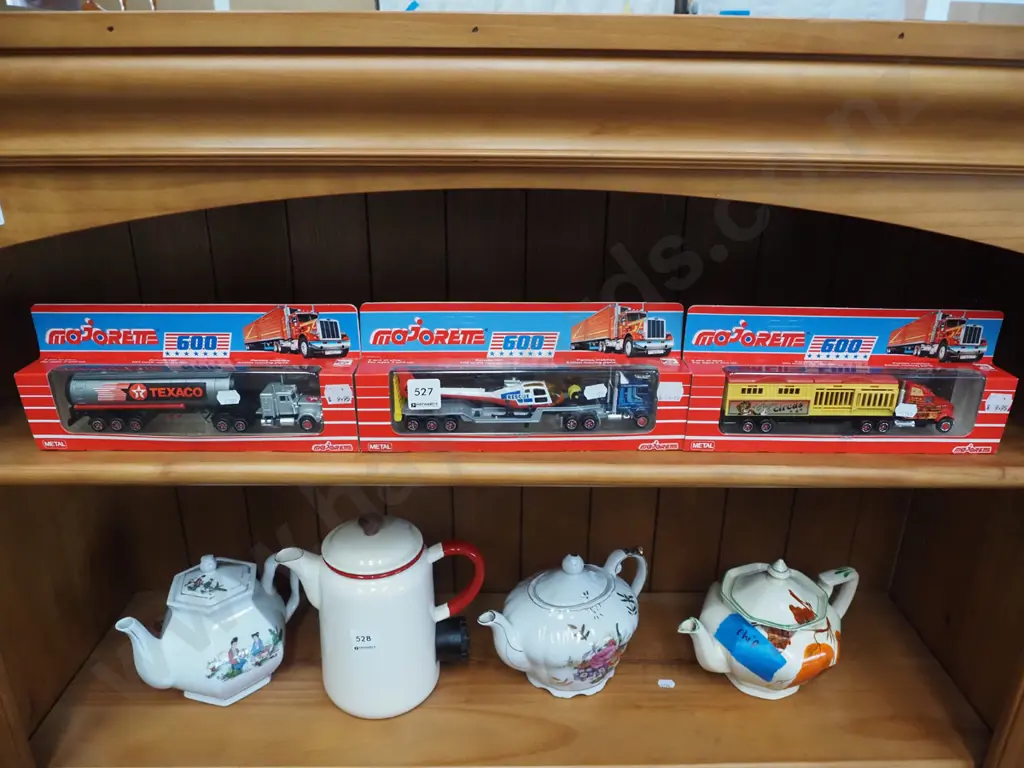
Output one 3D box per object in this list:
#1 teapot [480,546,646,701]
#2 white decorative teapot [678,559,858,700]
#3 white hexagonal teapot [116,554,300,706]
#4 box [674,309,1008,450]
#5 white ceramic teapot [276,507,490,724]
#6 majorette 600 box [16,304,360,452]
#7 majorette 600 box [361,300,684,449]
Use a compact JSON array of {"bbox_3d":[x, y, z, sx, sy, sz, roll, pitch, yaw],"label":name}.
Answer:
[{"bbox_3d":[0.060,0.244,0.762,0.201,0.146,0.143,-10,24,-24],"label":"teapot"},{"bbox_3d":[0.276,0.247,0.757,0.226,0.147,0.142,-8,24,-20],"label":"white decorative teapot"},{"bbox_3d":[-0.292,0.233,0.709,0.173,0.141,0.115,-18,28,-40],"label":"white hexagonal teapot"},{"bbox_3d":[0.255,-0.003,0.546,0.245,0.105,0.039,1,21,0],"label":"box"},{"bbox_3d":[-0.123,0.212,0.696,0.197,0.193,0.112,-5,22,-14],"label":"white ceramic teapot"},{"bbox_3d":[-0.249,-0.005,0.563,0.255,0.112,0.037,0,22,-1],"label":"majorette 600 box"},{"bbox_3d":[0.009,-0.004,0.541,0.245,0.105,0.039,0,21,-2],"label":"majorette 600 box"}]

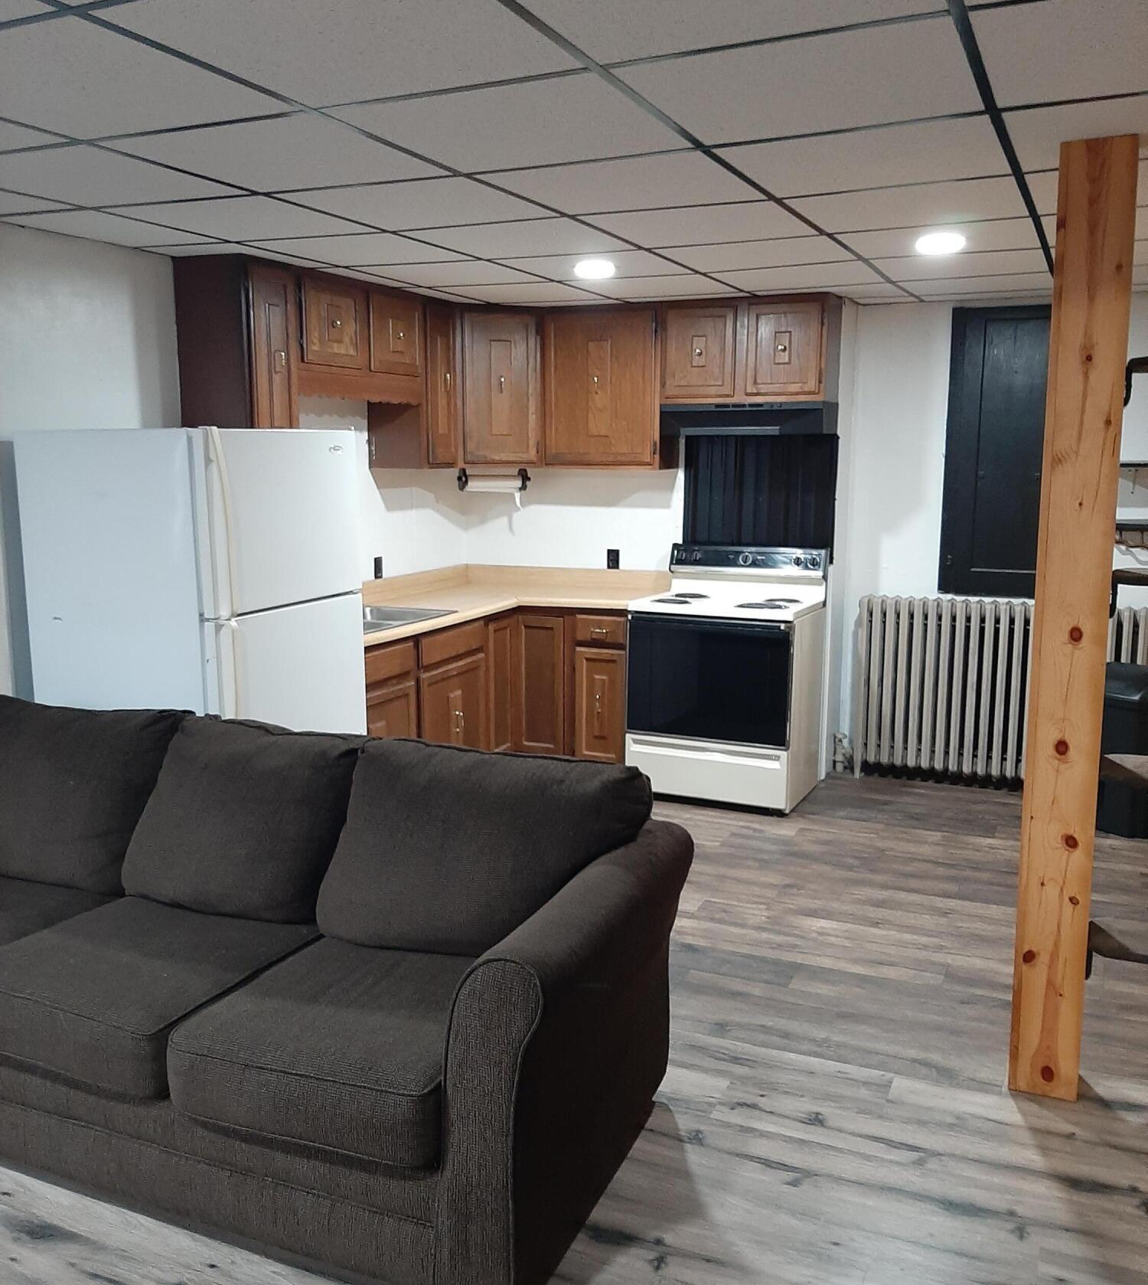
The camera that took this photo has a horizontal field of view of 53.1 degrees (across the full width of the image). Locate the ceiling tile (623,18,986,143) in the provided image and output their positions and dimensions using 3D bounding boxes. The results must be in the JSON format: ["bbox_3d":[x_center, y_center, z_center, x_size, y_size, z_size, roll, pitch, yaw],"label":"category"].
[{"bbox_3d":[0.439,-1.043,2.162,0.603,0.018,0.603,5,11,25],"label":"ceiling tile"}]

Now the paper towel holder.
[{"bbox_3d":[-0.395,-0.802,5.672,0.360,0.125,0.120,-4,10,-22],"label":"paper towel holder"}]

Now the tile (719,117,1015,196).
[{"bbox_3d":[0.694,-1.141,2.704,0.605,0.025,0.600,4,11,25],"label":"tile"}]

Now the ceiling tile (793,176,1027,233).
[{"bbox_3d":[0.942,-1.221,3.212,0.603,0.018,0.603,5,11,25],"label":"ceiling tile"}]

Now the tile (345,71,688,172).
[{"bbox_3d":[-0.112,-1.085,2.398,0.605,0.025,0.595,4,11,25],"label":"tile"}]

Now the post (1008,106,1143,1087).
[{"bbox_3d":[1.179,0.011,2.733,0.157,2.245,0.146,4,11,25],"label":"post"}]

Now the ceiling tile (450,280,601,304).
[{"bbox_3d":[-0.224,-1.524,4.997,0.605,0.025,0.595,4,11,25],"label":"ceiling tile"}]

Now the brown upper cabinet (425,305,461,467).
[{"bbox_3d":[-0.765,-1.205,5.417,0.330,0.740,0.275,4,10,23],"label":"brown upper cabinet"}]

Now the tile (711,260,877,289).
[{"bbox_3d":[0.890,-1.453,4.551,0.605,0.025,0.600,4,11,25],"label":"tile"}]

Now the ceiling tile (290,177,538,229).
[{"bbox_3d":[-0.416,-1.216,3.176,0.605,0.025,0.595,4,11,25],"label":"ceiling tile"}]

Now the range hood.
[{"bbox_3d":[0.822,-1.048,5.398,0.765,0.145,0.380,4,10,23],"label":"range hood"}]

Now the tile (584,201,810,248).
[{"bbox_3d":[0.384,-1.261,3.443,0.605,0.025,0.595,4,11,25],"label":"tile"}]

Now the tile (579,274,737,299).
[{"bbox_3d":[0.328,-1.481,4.742,0.605,0.025,0.595,4,11,25],"label":"tile"}]

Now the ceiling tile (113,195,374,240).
[{"bbox_3d":[-0.972,-1.262,3.434,0.605,0.025,0.600,4,11,25],"label":"ceiling tile"}]

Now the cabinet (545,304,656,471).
[{"bbox_3d":[0.181,-1.231,5.608,0.610,0.757,0.320,5,11,25],"label":"cabinet"}]

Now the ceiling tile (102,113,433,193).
[{"bbox_3d":[-0.675,-1.131,2.671,0.603,0.018,0.603,5,11,25],"label":"ceiling tile"}]

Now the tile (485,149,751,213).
[{"bbox_3d":[0.138,-1.179,2.959,0.603,0.018,0.603,5,11,25],"label":"tile"}]

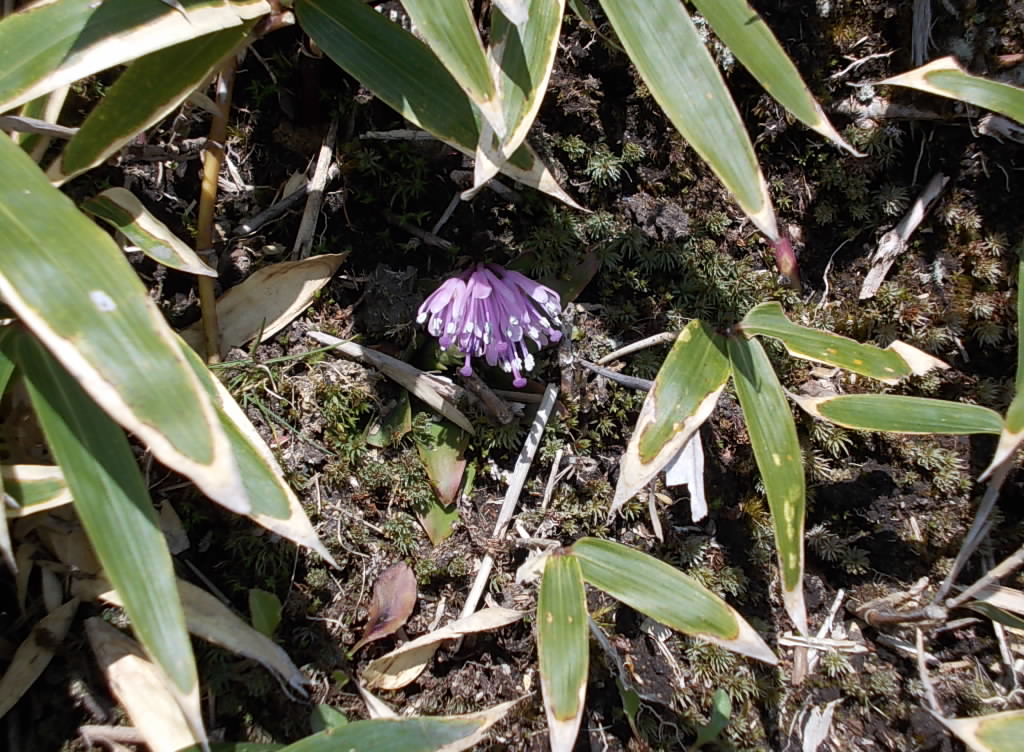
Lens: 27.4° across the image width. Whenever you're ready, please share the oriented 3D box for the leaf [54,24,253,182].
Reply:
[{"bbox_3d":[-0.105,-0.080,0.613,0.079,0.013,0.022,-34,56,21],"label":"leaf"}]

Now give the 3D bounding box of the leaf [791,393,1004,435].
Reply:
[{"bbox_3d":[0.118,0.011,0.641,0.064,0.009,0.014,7,57,8],"label":"leaf"}]

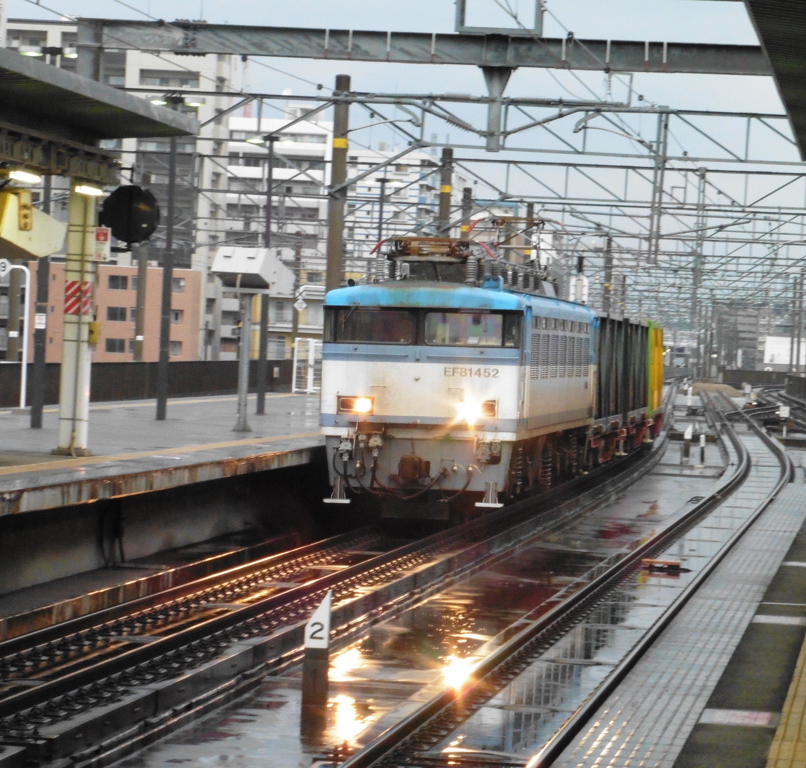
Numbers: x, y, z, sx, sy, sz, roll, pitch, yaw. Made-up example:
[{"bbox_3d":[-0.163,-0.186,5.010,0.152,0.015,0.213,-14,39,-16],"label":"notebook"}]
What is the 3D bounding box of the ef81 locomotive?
[{"bbox_3d":[1.208,-0.056,66.542,2.900,4.250,18.600,2,0,6],"label":"ef81 locomotive"}]

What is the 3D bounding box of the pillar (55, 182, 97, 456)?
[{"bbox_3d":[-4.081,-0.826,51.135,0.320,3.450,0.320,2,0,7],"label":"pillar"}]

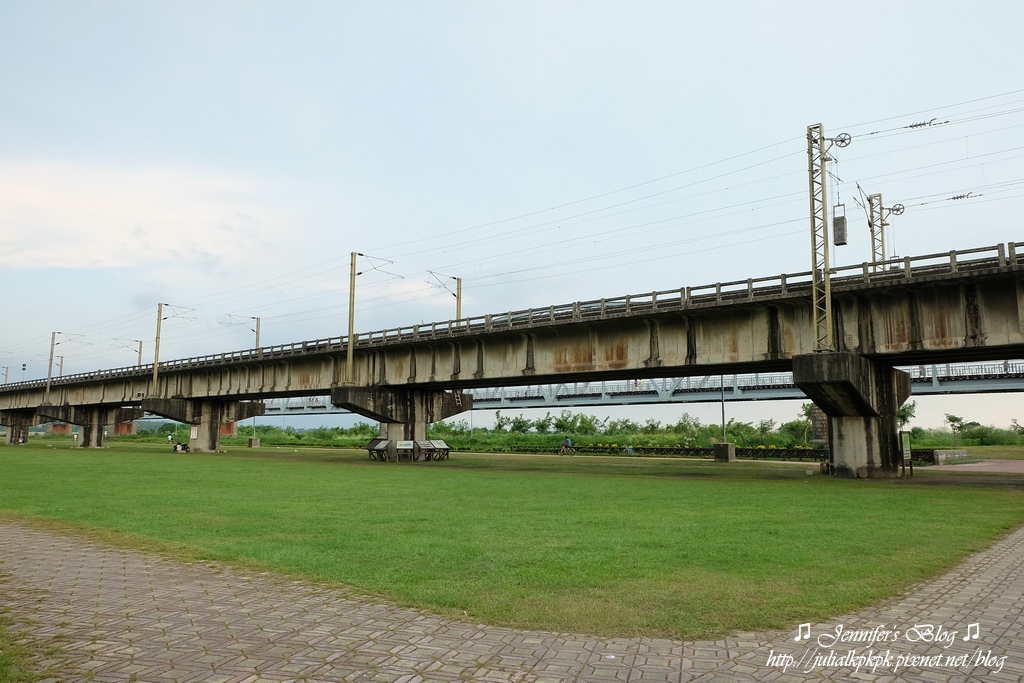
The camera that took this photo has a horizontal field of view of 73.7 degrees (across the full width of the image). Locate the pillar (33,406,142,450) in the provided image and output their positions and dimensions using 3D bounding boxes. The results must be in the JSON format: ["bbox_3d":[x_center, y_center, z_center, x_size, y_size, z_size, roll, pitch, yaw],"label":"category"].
[{"bbox_3d":[-54.472,11.186,88.589,2.052,5.062,11.767,-6,-10,39],"label":"pillar"}]

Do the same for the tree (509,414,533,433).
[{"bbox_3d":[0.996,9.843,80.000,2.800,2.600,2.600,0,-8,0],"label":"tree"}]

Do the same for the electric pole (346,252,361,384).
[{"bbox_3d":[-10.947,-1.614,46.722,0.420,9.084,0.450,-6,-10,39],"label":"electric pole"}]

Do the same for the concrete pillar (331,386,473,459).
[{"bbox_3d":[-7.707,6.140,49.829,2.052,5.029,11.767,-6,-10,39],"label":"concrete pillar"}]

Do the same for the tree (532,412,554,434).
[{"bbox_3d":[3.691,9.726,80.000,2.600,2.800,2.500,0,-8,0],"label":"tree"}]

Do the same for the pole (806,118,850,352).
[{"bbox_3d":[12.771,-4.265,27.076,1.400,9.287,0.650,-6,-10,39],"label":"pole"}]

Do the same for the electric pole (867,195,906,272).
[{"bbox_3d":[19.481,-3.198,35.033,1.400,9.287,0.650,-6,-10,39],"label":"electric pole"}]

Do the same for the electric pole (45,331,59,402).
[{"bbox_3d":[-57.712,3.415,85.485,0.420,9.084,0.450,-6,-10,39],"label":"electric pole"}]

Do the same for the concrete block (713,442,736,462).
[{"bbox_3d":[14.100,7.370,45.200,1.030,1.190,1.050,-6,-10,39],"label":"concrete block"}]

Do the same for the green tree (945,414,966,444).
[{"bbox_3d":[40.277,8.083,62.000,1.800,2.800,1.700,-5,-9,32],"label":"green tree"}]

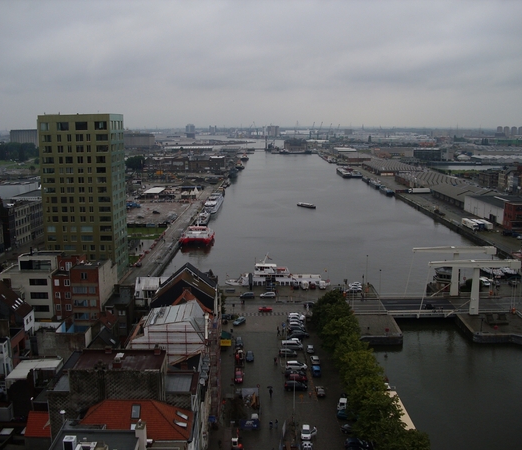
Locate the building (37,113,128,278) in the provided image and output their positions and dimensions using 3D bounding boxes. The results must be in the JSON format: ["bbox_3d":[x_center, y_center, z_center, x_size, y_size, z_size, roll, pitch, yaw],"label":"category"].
[{"bbox_3d":[-60.900,-9.964,217.444,23.800,55.200,18.200,0,9,0],"label":"building"}]

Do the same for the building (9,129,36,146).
[{"bbox_3d":[-469.756,-167.121,1254.259,60.000,44.000,32.000,0,9,0],"label":"building"}]

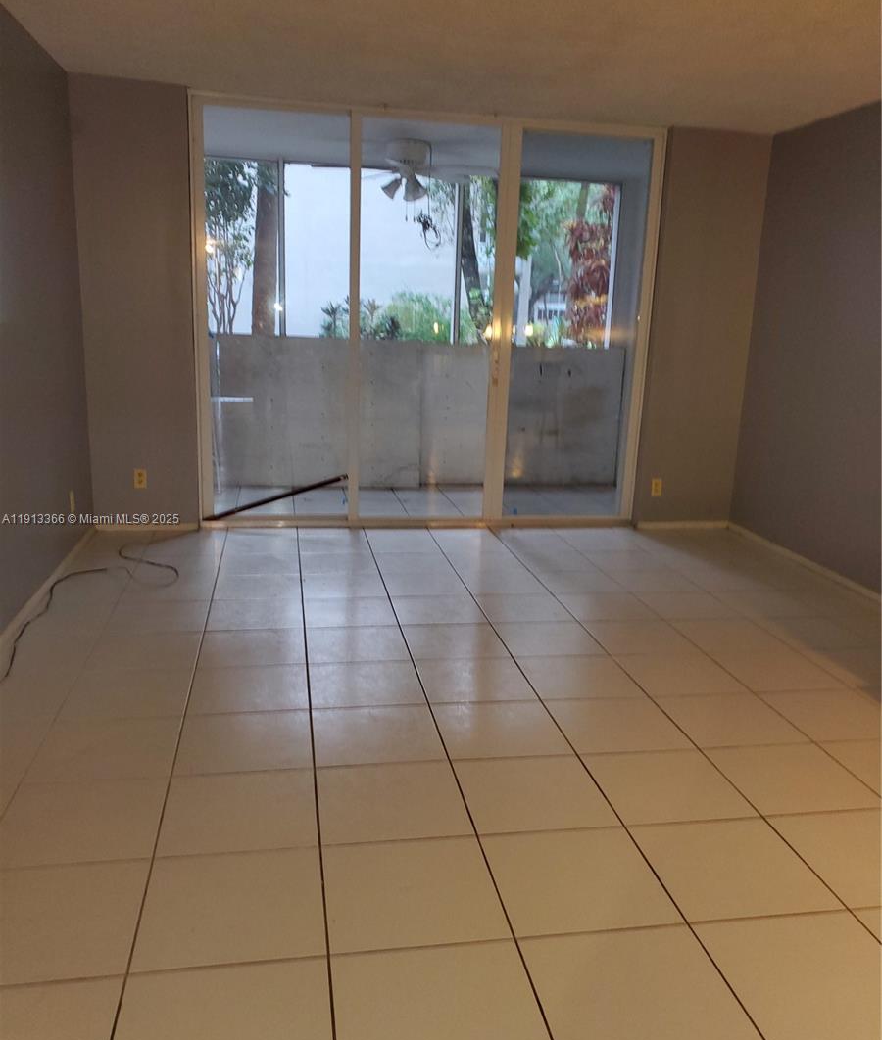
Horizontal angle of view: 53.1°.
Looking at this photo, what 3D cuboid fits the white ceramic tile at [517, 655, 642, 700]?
[{"bbox_3d":[0.526,0.600,3.357,0.402,0.010,0.394,0,14,-10],"label":"white ceramic tile"}]

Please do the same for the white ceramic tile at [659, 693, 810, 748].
[{"bbox_3d":[1.005,0.698,3.086,0.400,0.010,0.390,0,14,-10],"label":"white ceramic tile"}]

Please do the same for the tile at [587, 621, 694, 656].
[{"bbox_3d":[0.867,0.511,3.842,0.400,0.010,0.390,0,14,-10],"label":"tile"}]

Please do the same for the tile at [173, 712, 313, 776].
[{"bbox_3d":[-0.610,0.698,2.782,0.400,0.010,0.394,0,14,-10],"label":"tile"}]

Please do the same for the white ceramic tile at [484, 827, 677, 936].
[{"bbox_3d":[0.334,0.886,2.183,0.400,0.010,0.390,0,14,-10],"label":"white ceramic tile"}]

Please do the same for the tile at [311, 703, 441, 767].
[{"bbox_3d":[-0.208,0.700,2.866,0.400,0.010,0.390,0,14,-10],"label":"tile"}]

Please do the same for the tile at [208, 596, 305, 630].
[{"bbox_3d":[-0.819,0.421,3.927,0.400,0.010,0.390,0,14,-10],"label":"tile"}]

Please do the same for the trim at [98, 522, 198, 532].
[{"bbox_3d":[-1.741,0.036,5.250,0.592,0.050,0.013,0,14,-10],"label":"trim"}]

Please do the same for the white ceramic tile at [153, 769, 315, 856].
[{"bbox_3d":[-0.539,0.788,2.391,0.402,0.010,0.394,0,14,-10],"label":"white ceramic tile"}]

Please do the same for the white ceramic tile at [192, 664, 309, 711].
[{"bbox_3d":[-0.681,0.608,3.171,0.400,0.010,0.390,0,14,-10],"label":"white ceramic tile"}]

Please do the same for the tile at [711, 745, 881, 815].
[{"bbox_3d":[1.062,0.786,2.688,0.395,0.010,0.382,0,14,-10],"label":"tile"}]

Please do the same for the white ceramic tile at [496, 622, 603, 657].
[{"bbox_3d":[0.458,0.508,3.731,0.402,0.010,0.394,0,14,-10],"label":"white ceramic tile"}]

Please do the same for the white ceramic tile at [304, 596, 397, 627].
[{"bbox_3d":[-0.413,0.420,3.991,0.400,0.010,0.394,0,14,-10],"label":"white ceramic tile"}]

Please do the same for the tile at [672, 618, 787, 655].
[{"bbox_3d":[1.257,0.507,3.889,0.395,0.010,0.382,0,14,-10],"label":"tile"}]

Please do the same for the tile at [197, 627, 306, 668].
[{"bbox_3d":[-0.744,0.511,3.512,0.402,0.010,0.394,0,14,-10],"label":"tile"}]

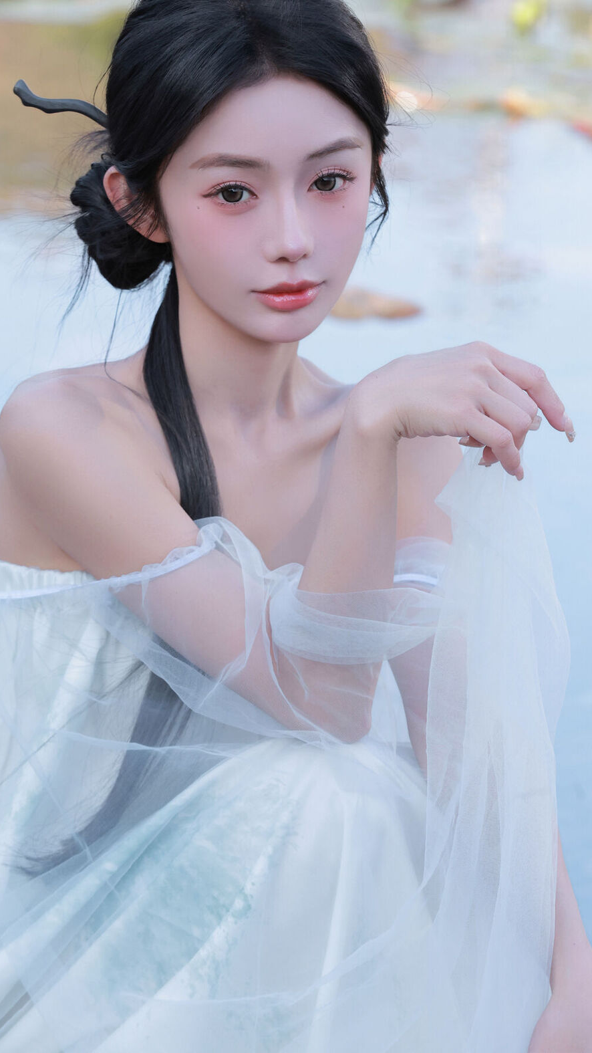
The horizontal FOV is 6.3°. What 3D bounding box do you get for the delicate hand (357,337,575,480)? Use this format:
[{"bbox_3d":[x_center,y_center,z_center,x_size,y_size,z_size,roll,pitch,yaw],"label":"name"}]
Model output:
[{"bbox_3d":[0.097,-0.070,3.285,0.149,0.071,0.097,9,30,4],"label":"delicate hand"}]

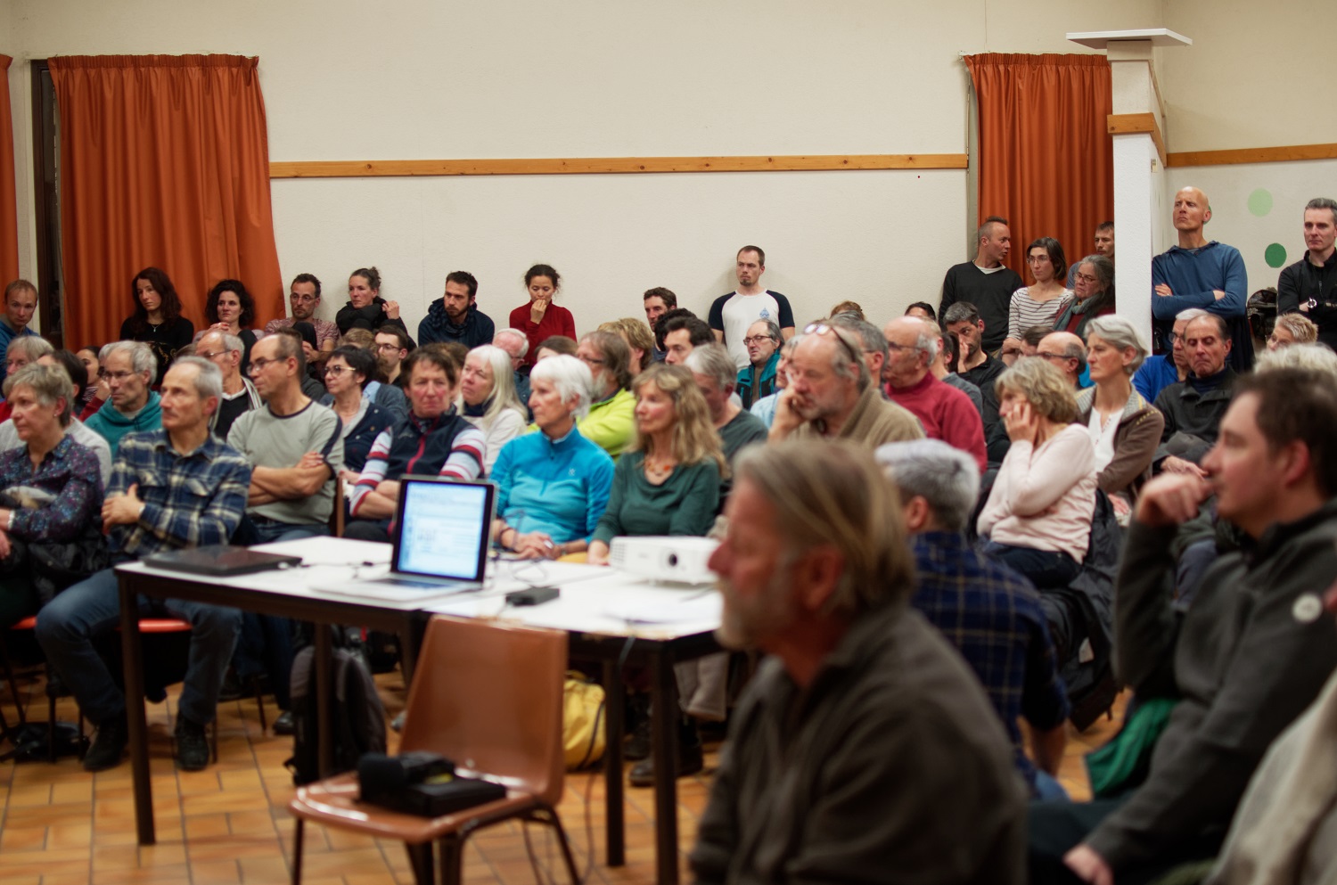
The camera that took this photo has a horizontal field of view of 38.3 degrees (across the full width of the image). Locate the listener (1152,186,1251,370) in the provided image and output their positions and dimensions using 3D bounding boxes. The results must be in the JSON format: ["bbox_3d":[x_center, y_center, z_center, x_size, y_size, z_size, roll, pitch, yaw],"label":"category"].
[{"bbox_3d":[2.700,-0.381,9.884,0.560,1.844,0.360,1,6,25],"label":"listener"}]

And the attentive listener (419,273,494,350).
[{"bbox_3d":[-1.159,-0.322,10.455,0.500,1.212,0.750,1,5,14],"label":"attentive listener"}]

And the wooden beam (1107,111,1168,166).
[{"bbox_3d":[2.365,-1.484,9.637,0.193,0.080,3.121,1,5,15],"label":"wooden beam"}]

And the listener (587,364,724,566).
[{"bbox_3d":[-0.061,0.369,6.019,0.480,1.220,0.780,1,5,22],"label":"listener"}]

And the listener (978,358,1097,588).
[{"bbox_3d":[1.149,0.346,6.404,0.850,1.248,0.500,-3,6,-25],"label":"listener"}]

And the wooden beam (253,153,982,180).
[{"bbox_3d":[-0.190,-1.529,10.645,4.038,0.082,0.030,-3,5,-16],"label":"wooden beam"}]

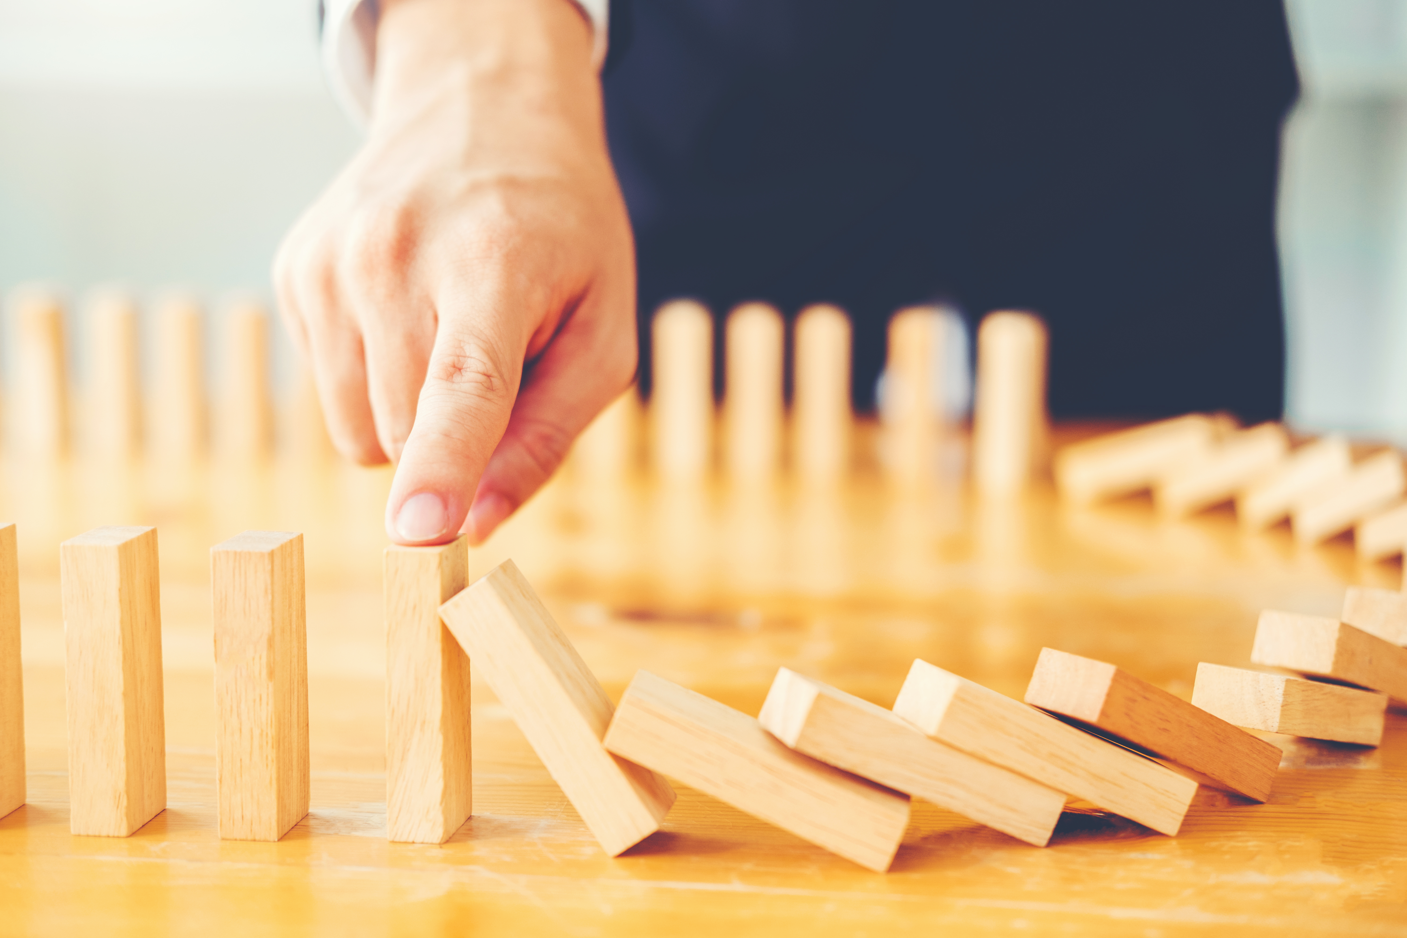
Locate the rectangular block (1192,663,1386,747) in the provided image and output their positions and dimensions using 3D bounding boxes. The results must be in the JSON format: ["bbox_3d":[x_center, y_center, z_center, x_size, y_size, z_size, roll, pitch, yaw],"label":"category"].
[{"bbox_3d":[0.166,0.067,0.584,0.025,0.015,0.075,8,-4,39],"label":"rectangular block"}]

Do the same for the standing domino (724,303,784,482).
[{"bbox_3d":[0.025,-0.035,1.028,0.015,0.075,0.025,1,10,2],"label":"standing domino"}]

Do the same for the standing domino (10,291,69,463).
[{"bbox_3d":[-0.335,-0.044,1.052,0.015,0.075,0.025,1,10,4],"label":"standing domino"}]

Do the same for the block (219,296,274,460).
[{"bbox_3d":[-0.231,-0.041,1.044,0.015,0.075,0.025,1,10,4],"label":"block"}]

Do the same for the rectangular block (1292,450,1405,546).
[{"bbox_3d":[0.273,0.014,0.845,0.025,0.015,0.075,-2,-18,-15],"label":"rectangular block"}]

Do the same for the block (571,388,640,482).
[{"bbox_3d":[-0.050,-0.038,1.037,0.015,0.075,0.025,1,10,3],"label":"block"}]

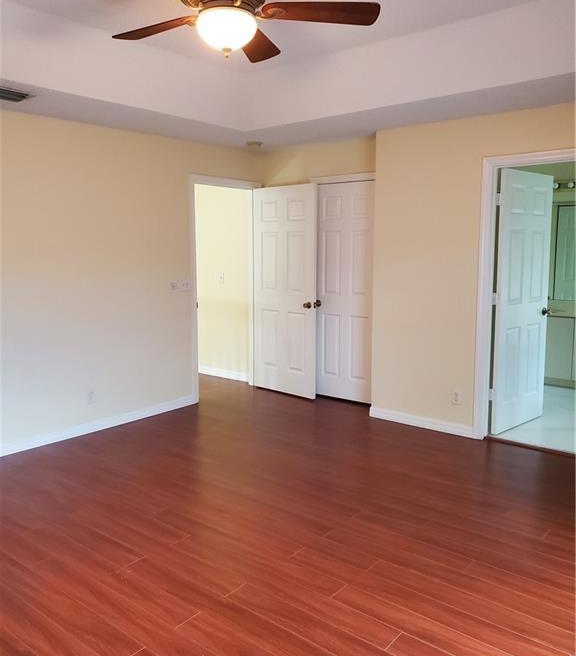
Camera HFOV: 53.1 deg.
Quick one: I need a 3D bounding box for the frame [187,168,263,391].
[{"bbox_3d":[-0.627,-0.383,5.724,0.140,2.140,0.925,7,10,40],"label":"frame"}]

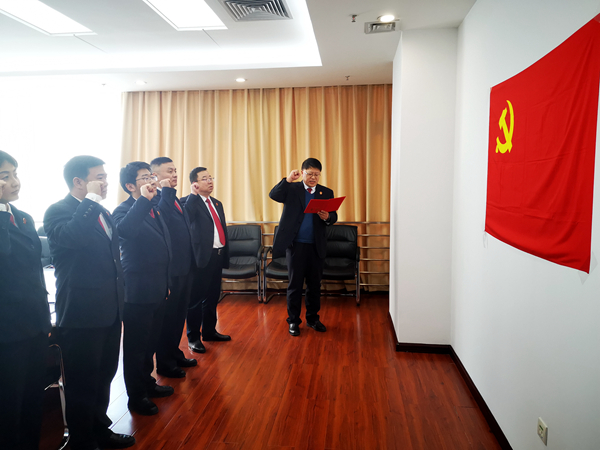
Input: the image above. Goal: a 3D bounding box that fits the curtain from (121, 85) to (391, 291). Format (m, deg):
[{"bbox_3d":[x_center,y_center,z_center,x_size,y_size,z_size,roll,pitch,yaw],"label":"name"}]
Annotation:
[{"bbox_3d":[-0.615,-0.493,6.675,3.856,2.844,0.150,0,5,7],"label":"curtain"}]

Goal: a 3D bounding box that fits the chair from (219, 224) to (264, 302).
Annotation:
[{"bbox_3d":[-0.758,0.504,6.330,0.568,0.960,0.600,0,5,2],"label":"chair"}]

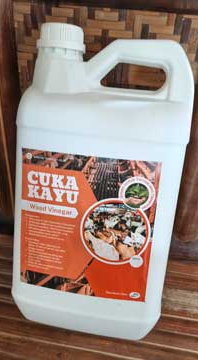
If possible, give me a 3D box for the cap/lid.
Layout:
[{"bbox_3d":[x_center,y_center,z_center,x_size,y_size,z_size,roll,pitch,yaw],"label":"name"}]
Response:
[{"bbox_3d":[-0.038,-0.146,0.331,0.050,0.023,0.050,4,15,-1],"label":"cap/lid"}]

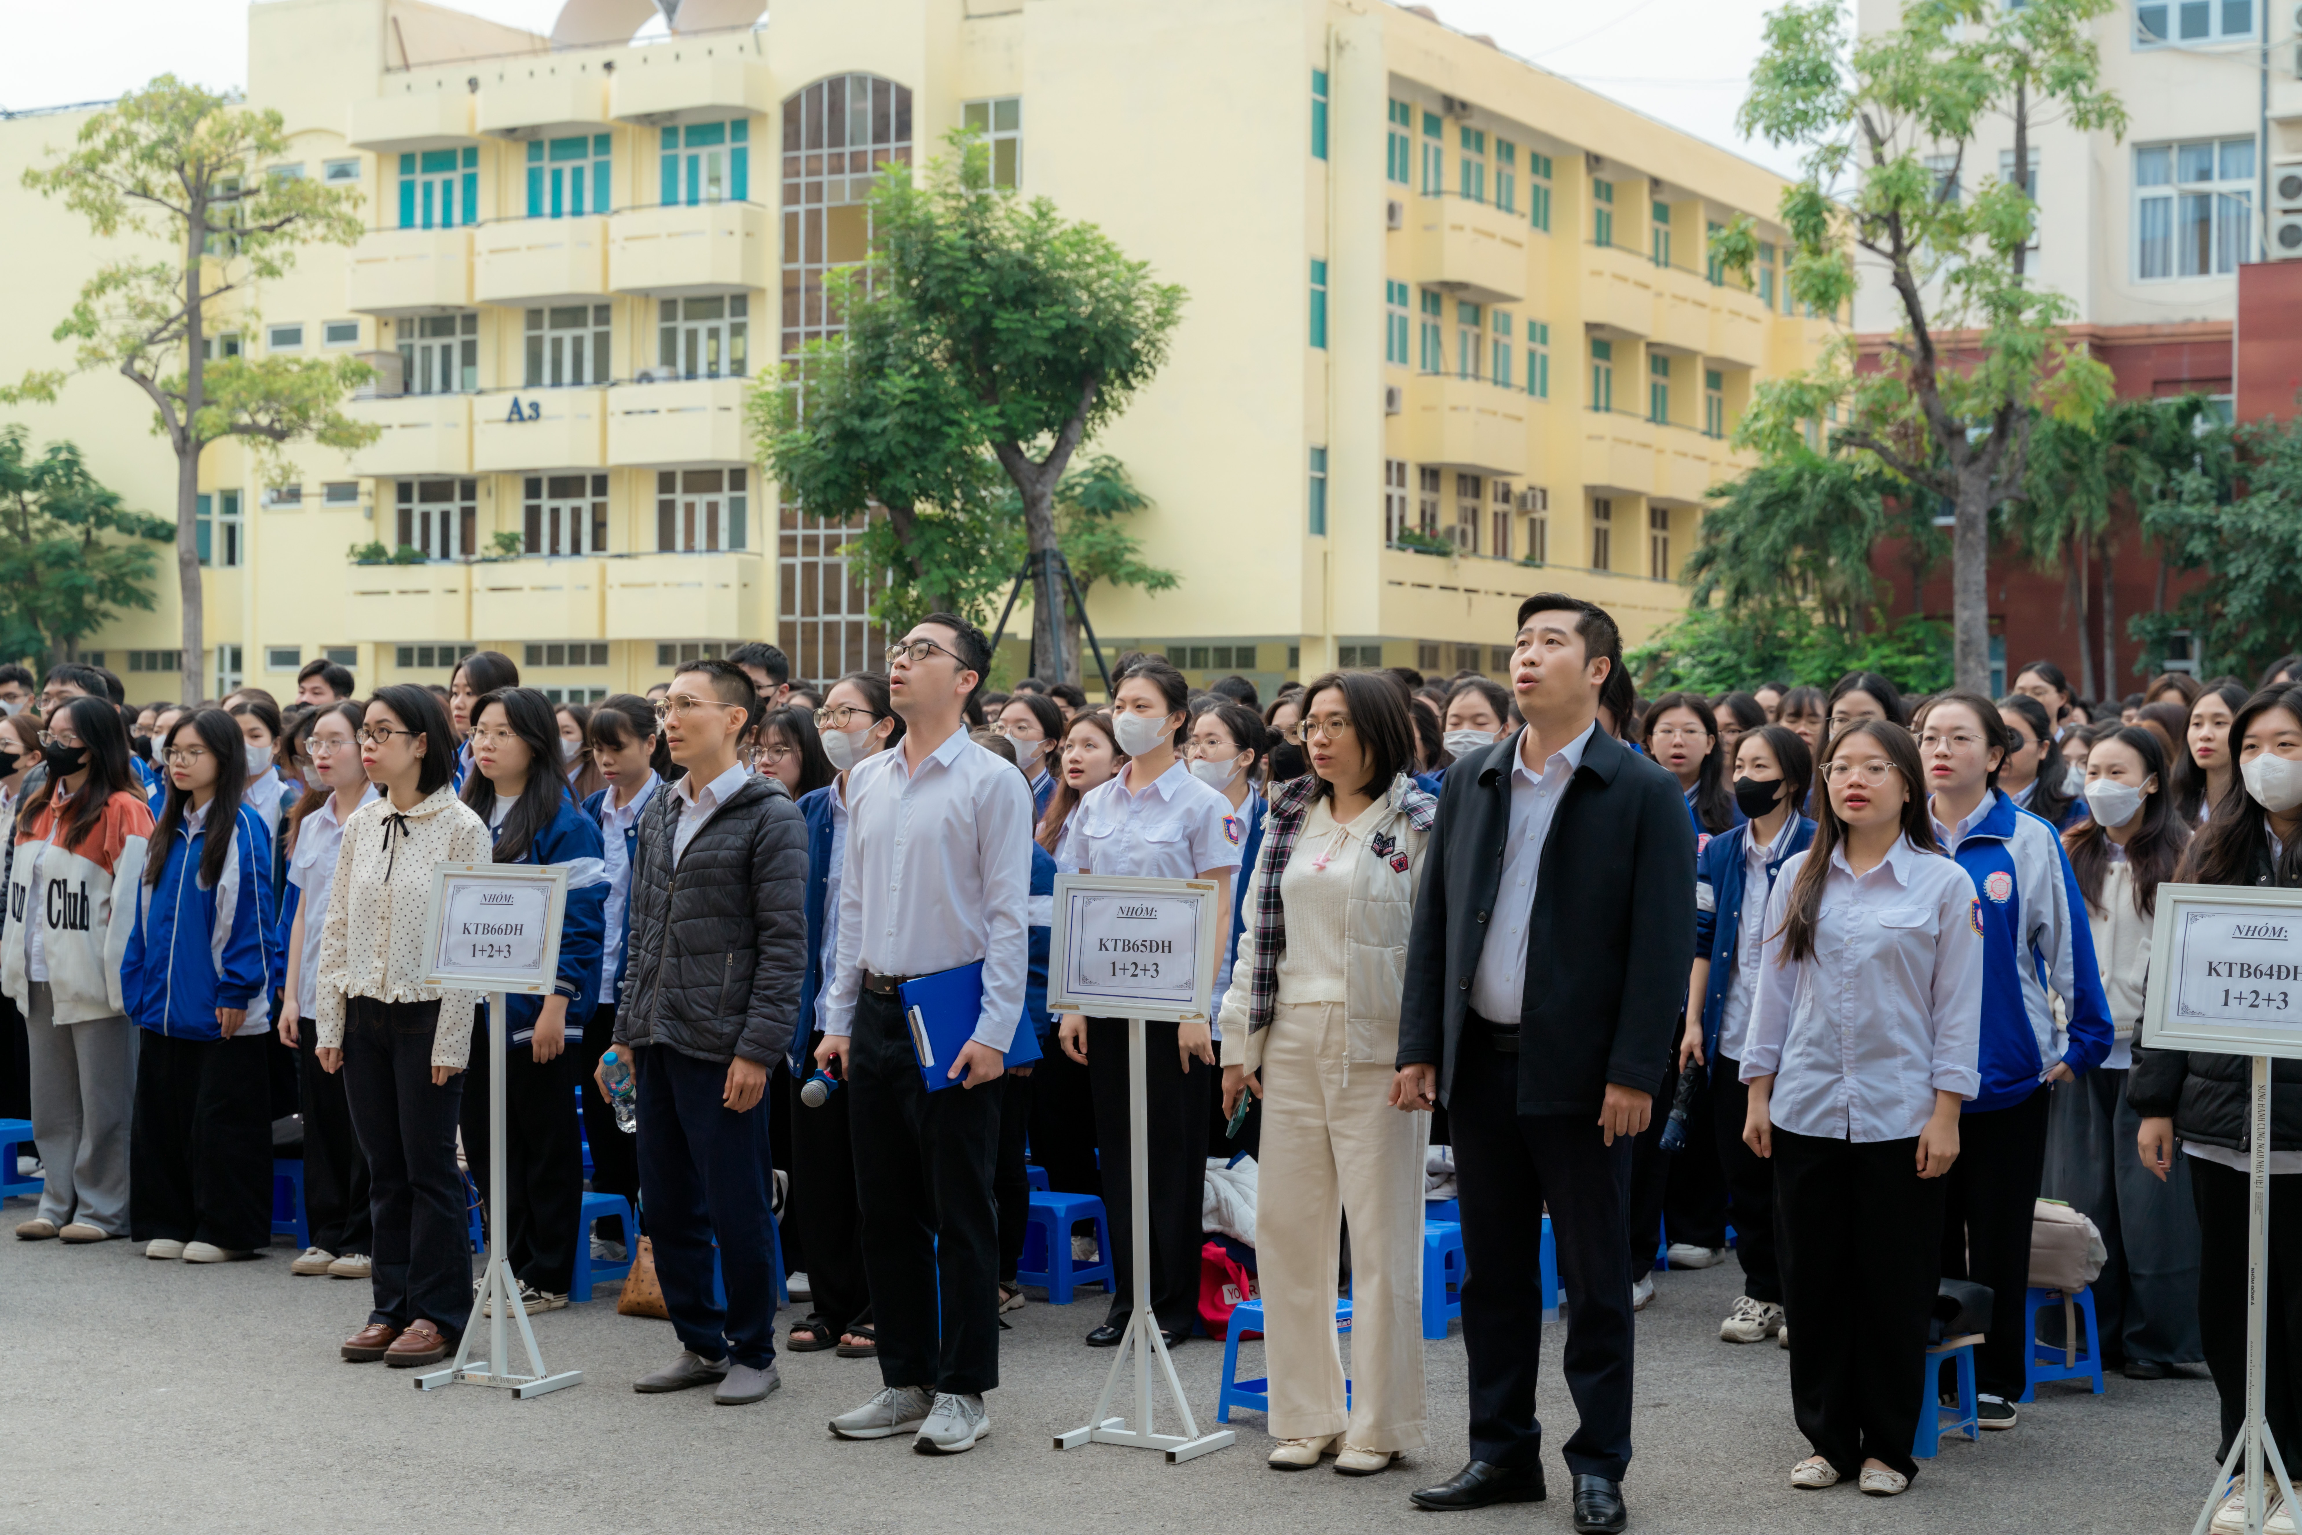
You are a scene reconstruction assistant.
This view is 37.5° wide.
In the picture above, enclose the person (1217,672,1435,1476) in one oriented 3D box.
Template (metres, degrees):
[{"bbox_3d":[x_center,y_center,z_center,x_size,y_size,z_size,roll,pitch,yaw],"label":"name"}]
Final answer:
[{"bbox_3d":[0.372,0.622,7.004,0.490,1.641,0.330,1,1,27],"label":"person"}]

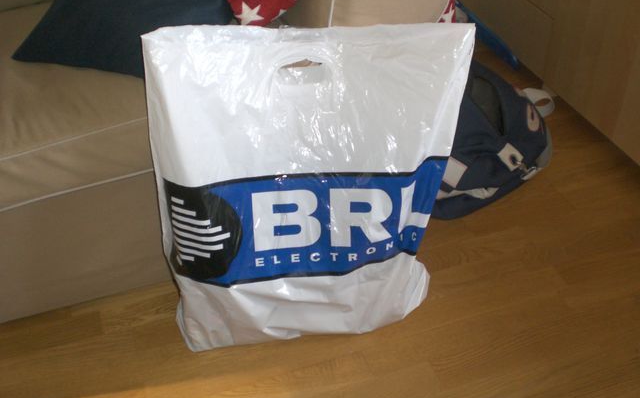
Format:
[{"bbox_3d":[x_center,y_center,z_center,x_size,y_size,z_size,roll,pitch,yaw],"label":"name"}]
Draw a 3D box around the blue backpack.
[{"bbox_3d":[0.350,-0.177,1.716,0.450,0.210,0.340,-23,42,-21],"label":"blue backpack"}]

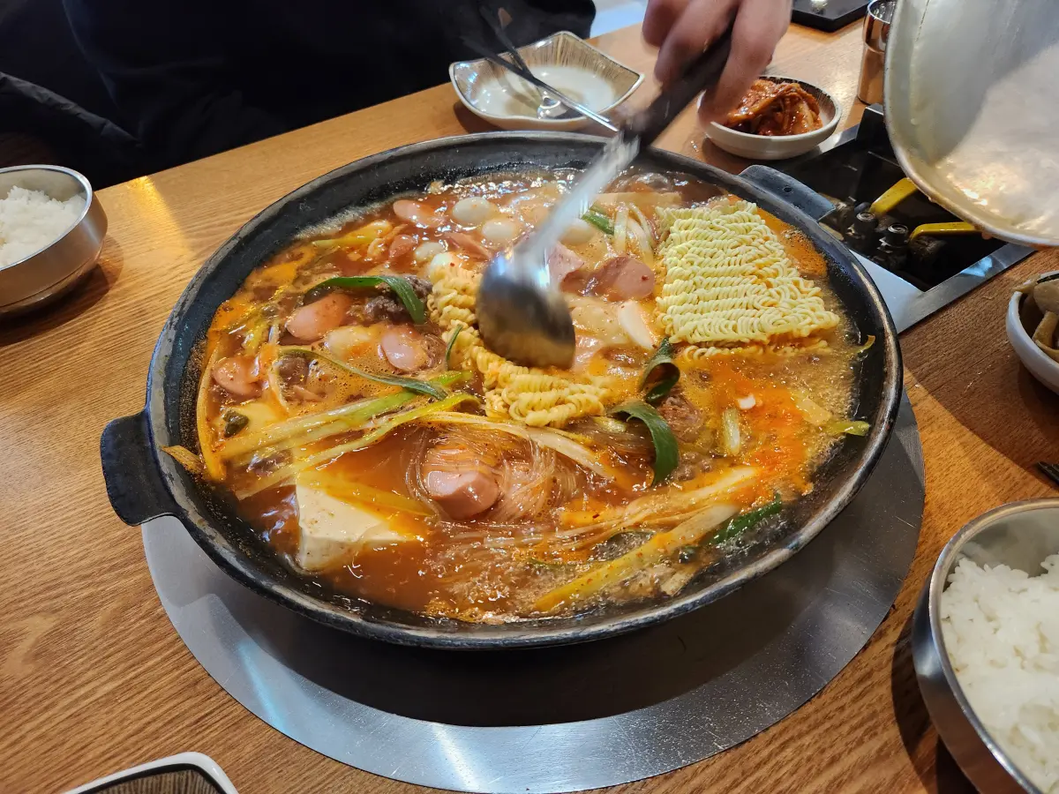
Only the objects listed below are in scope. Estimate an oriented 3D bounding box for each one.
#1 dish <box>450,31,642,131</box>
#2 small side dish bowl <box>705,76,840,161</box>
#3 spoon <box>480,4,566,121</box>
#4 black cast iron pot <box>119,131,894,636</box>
[{"bbox_3d":[0.013,-0.238,0.553,0.109,0.035,0.109,-28,53,-21],"label":"dish"},{"bbox_3d":[0.173,-0.202,0.517,0.098,0.030,0.098,-1,48,1],"label":"small side dish bowl"},{"bbox_3d":[-0.007,-0.284,0.583,0.041,0.022,0.184,-16,58,-12],"label":"spoon"},{"bbox_3d":[-0.002,-0.025,0.349,0.374,0.057,0.333,-26,52,-20],"label":"black cast iron pot"}]

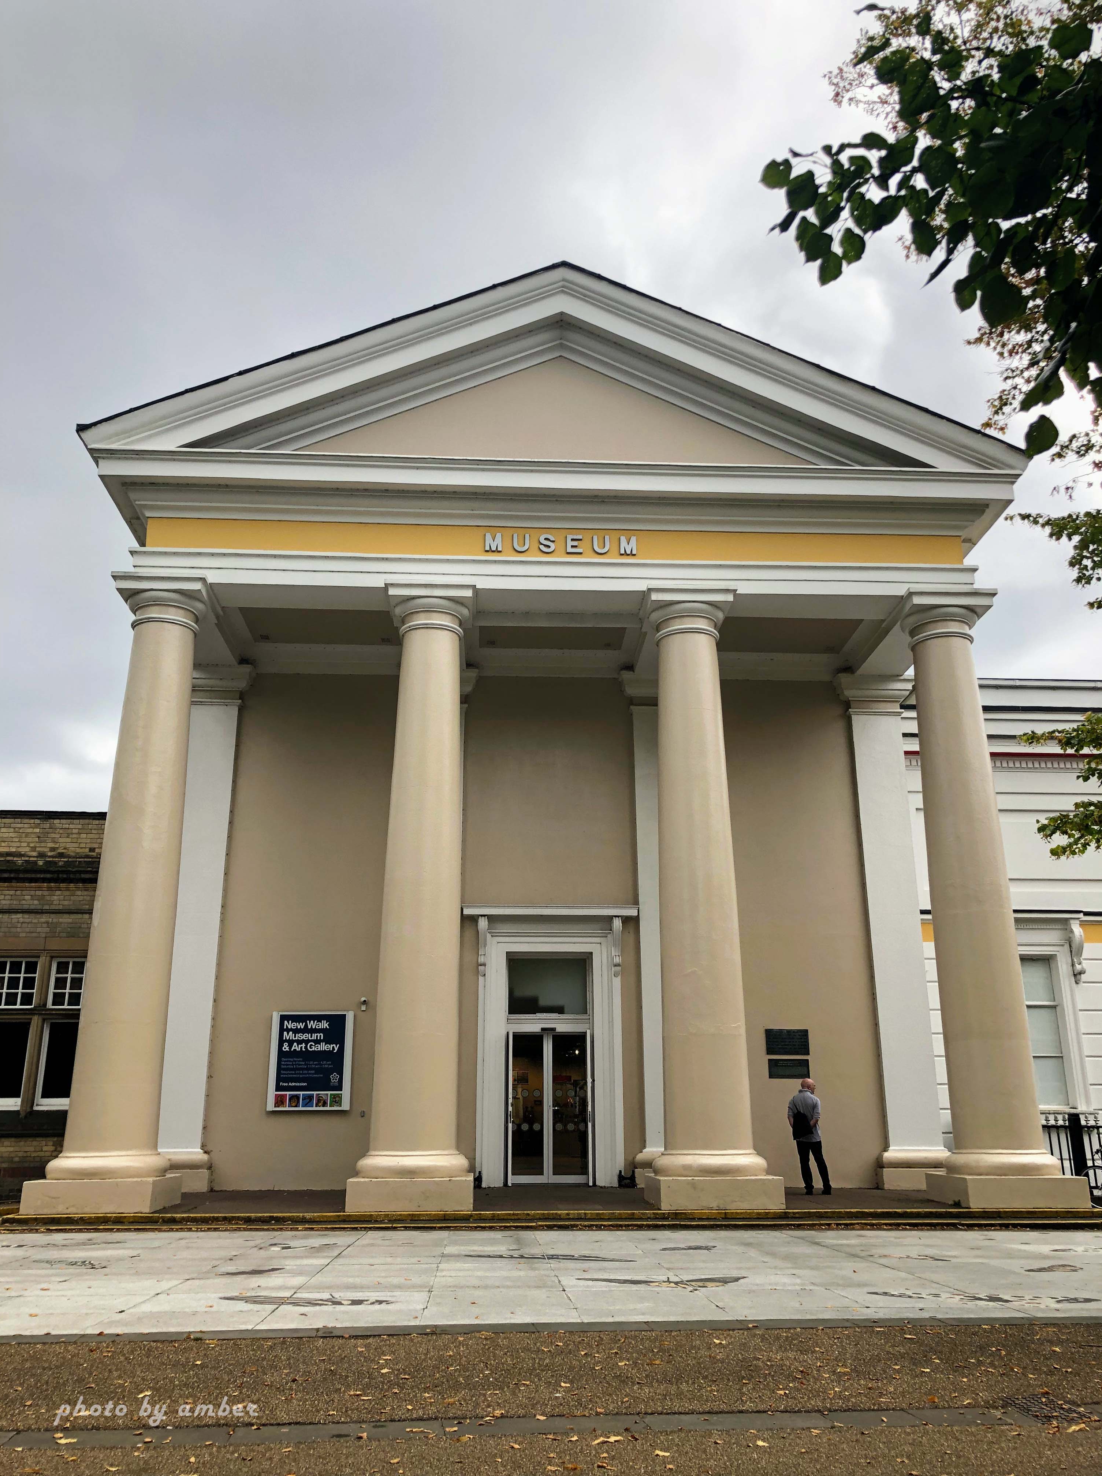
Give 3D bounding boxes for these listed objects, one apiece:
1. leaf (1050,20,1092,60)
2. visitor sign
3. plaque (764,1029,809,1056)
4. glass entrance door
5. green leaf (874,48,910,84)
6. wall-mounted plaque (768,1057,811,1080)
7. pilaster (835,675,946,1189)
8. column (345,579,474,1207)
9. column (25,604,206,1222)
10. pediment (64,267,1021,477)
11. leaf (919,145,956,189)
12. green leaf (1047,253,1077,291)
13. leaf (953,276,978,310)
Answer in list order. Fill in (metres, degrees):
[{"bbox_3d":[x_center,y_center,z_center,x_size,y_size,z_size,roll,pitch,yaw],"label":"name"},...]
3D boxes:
[{"bbox_3d":[1.089,-1.462,2.500,0.085,0.020,0.078,6,-60,21],"label":"leaf"},{"bbox_3d":[-3.963,5.353,19.789,1.344,1.587,0.090,1,-18,-3],"label":"visitor sign"},{"bbox_3d":[4.033,5.184,20.333,0.742,0.421,0.040,1,-18,-3],"label":"plaque"},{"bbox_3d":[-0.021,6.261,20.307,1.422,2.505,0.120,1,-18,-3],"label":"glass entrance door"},{"bbox_3d":[0.715,-1.407,2.500,0.068,0.020,0.068,32,-58,-3],"label":"green leaf"},{"bbox_3d":[4.160,5.768,20.807,0.720,0.320,0.035,1,-18,-3],"label":"wall-mounted plaque"},{"bbox_3d":[6.036,3.158,20.889,1.345,8.855,0.476,1,-18,-3],"label":"pilaster"},{"bbox_3d":[-1.913,2.120,17.977,1.668,9.236,1.668,1,-18,-3],"label":"column"},{"bbox_3d":[-6.109,2.062,17.765,1.668,9.236,1.668,1,-18,-3],"label":"column"},{"bbox_3d":[0.155,-6.009,20.070,15.157,3.818,1.200,1,-18,-3],"label":"pediment"},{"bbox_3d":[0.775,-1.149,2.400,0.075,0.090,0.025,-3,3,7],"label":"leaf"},{"bbox_3d":[1.048,-0.957,2.450,0.064,0.082,0.025,-4,0,10],"label":"green leaf"},{"bbox_3d":[0.919,-0.987,2.650,0.052,0.074,0.020,3,20,18],"label":"leaf"}]

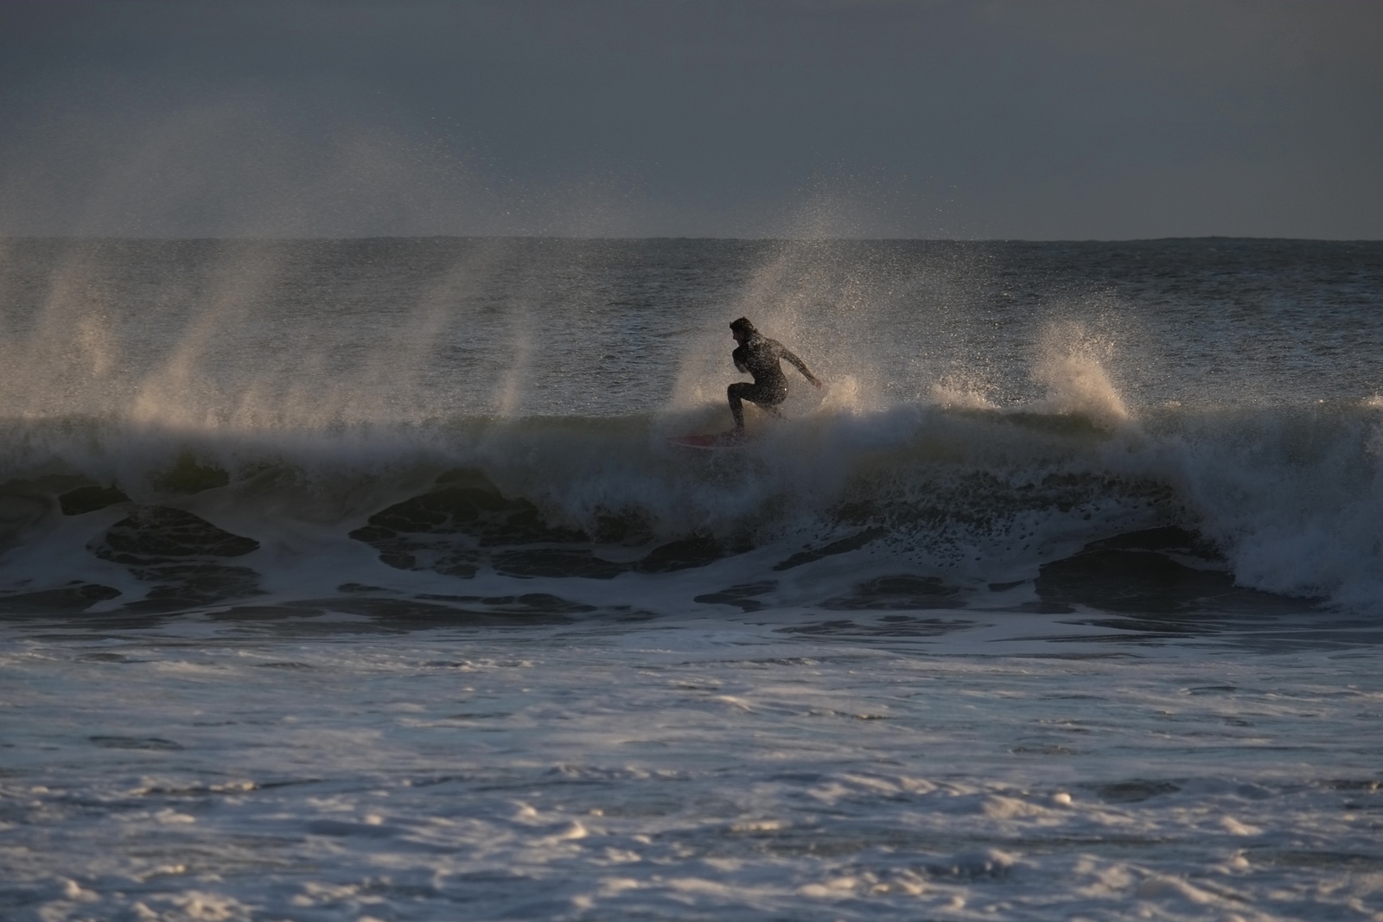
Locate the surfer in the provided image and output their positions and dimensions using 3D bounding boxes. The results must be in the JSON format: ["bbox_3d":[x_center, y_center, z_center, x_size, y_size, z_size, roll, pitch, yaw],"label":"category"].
[{"bbox_3d":[0.798,-0.845,128.000,0.820,1.090,0.760,-1,1,-41],"label":"surfer"}]

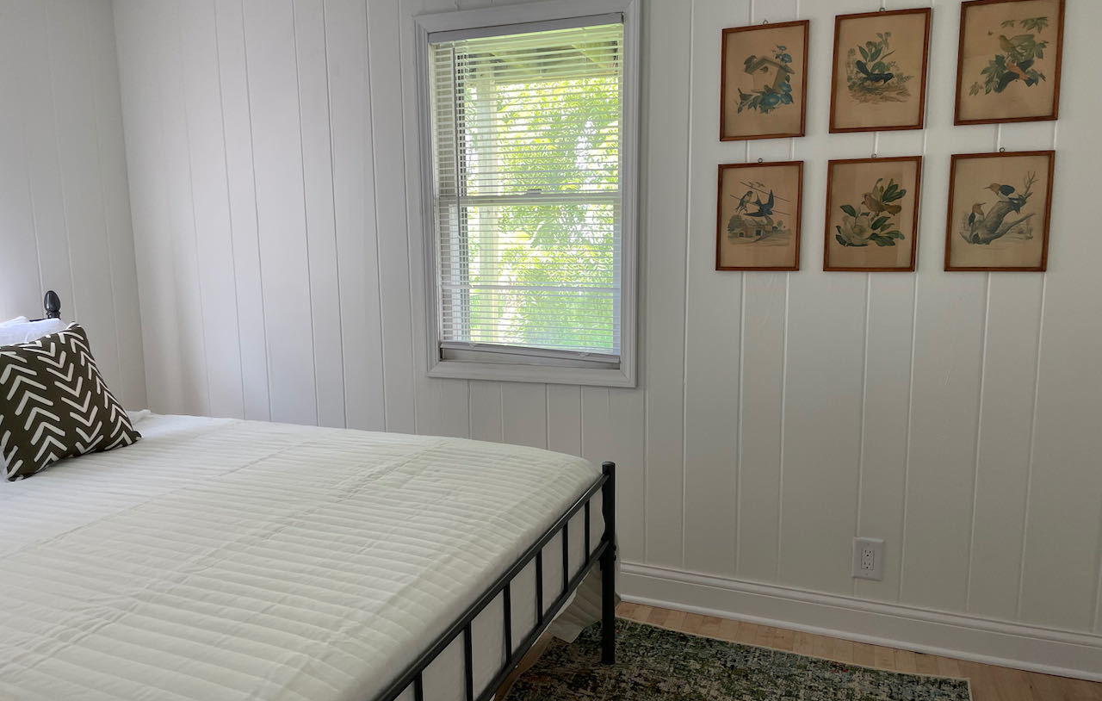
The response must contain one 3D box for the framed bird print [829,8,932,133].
[{"bbox_3d":[0.896,-0.757,2.260,0.239,0.311,0.018,3,9,21],"label":"framed bird print"}]

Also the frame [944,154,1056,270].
[{"bbox_3d":[1.191,-0.366,2.205,0.242,0.310,0.018,3,9,21],"label":"frame"}]

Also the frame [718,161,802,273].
[{"bbox_3d":[0.611,-0.390,2.430,0.240,0.310,0.018,3,9,21],"label":"frame"}]

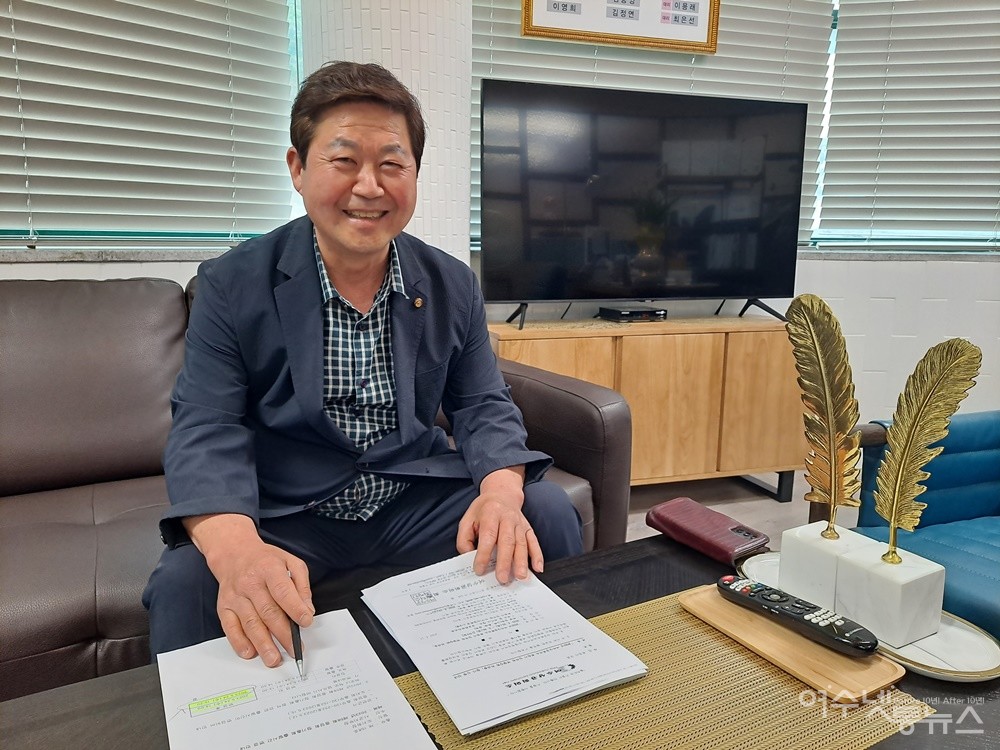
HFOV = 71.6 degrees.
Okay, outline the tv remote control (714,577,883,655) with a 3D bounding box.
[{"bbox_3d":[0.334,0.269,0.791,0.044,0.025,0.180,-8,13,-40],"label":"tv remote control"}]

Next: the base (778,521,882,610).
[{"bbox_3d":[0.405,0.236,0.858,0.076,0.075,0.078,-5,11,-27],"label":"base"}]

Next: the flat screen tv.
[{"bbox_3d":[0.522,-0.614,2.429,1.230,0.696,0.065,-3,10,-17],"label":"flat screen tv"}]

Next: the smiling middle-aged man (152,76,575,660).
[{"bbox_3d":[-0.208,0.121,1.085,0.620,1.190,0.800,-4,11,-22],"label":"smiling middle-aged man"}]

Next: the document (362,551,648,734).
[{"bbox_3d":[-0.012,0.289,0.798,0.210,0.010,0.297,-5,11,-28],"label":"document"}]

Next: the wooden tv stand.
[{"bbox_3d":[0.515,0.136,2.536,1.210,0.665,0.400,-3,10,-17],"label":"wooden tv stand"}]

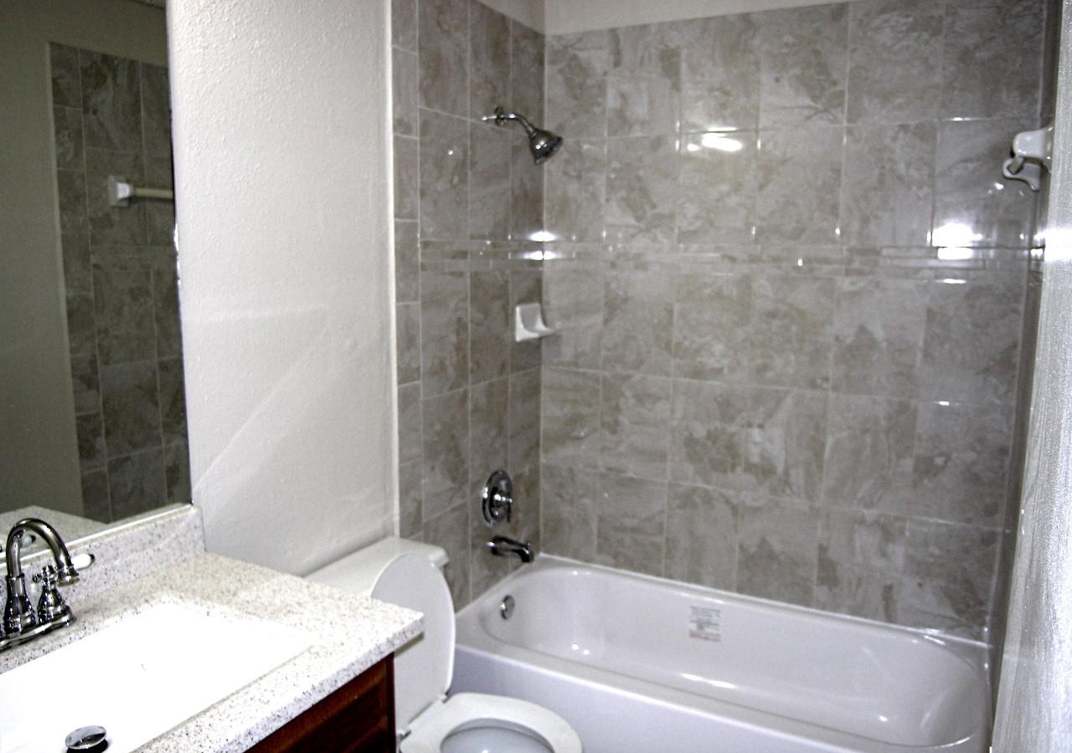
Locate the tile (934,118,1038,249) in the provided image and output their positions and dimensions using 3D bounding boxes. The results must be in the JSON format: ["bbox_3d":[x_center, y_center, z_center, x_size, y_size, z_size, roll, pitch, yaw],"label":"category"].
[{"bbox_3d":[1.250,-0.539,2.060,0.254,0.356,0.010,5,10,27],"label":"tile"}]

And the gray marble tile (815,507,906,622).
[{"bbox_3d":[0.996,0.583,2.305,0.248,0.362,0.015,5,10,28],"label":"gray marble tile"}]

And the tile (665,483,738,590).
[{"bbox_3d":[0.572,0.550,2.567,0.250,0.350,0.010,5,10,27],"label":"tile"}]

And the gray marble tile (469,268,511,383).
[{"bbox_3d":[-0.148,-0.160,2.386,0.010,0.349,0.246,5,10,28],"label":"gray marble tile"}]

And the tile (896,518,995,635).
[{"bbox_3d":[1.239,0.612,2.244,0.254,0.356,0.010,5,10,27],"label":"tile"}]

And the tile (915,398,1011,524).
[{"bbox_3d":[1.205,0.249,2.107,0.260,0.355,0.010,5,10,28],"label":"tile"}]

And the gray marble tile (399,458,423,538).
[{"bbox_3d":[-0.356,0.347,2.110,0.010,0.219,0.108,5,10,27],"label":"gray marble tile"}]

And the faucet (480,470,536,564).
[{"bbox_3d":[-0.074,0.472,2.478,0.140,0.300,0.180,5,10,28],"label":"faucet"}]

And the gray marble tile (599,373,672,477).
[{"bbox_3d":[0.344,0.173,2.593,0.256,0.358,0.015,5,10,28],"label":"gray marble tile"}]

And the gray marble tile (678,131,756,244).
[{"bbox_3d":[0.571,-0.594,2.349,0.255,0.353,0.015,5,10,28],"label":"gray marble tile"}]

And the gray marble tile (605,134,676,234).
[{"bbox_3d":[0.353,-0.630,2.505,0.250,0.350,0.010,5,10,27],"label":"gray marble tile"}]

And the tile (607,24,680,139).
[{"bbox_3d":[0.354,-0.976,2.454,0.250,0.350,0.010,5,10,27],"label":"tile"}]

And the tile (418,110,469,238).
[{"bbox_3d":[-0.261,-0.563,2.108,0.010,0.350,0.250,5,10,27],"label":"tile"}]

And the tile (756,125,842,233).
[{"bbox_3d":[0.805,-0.580,2.285,0.254,0.356,0.010,5,10,27],"label":"tile"}]

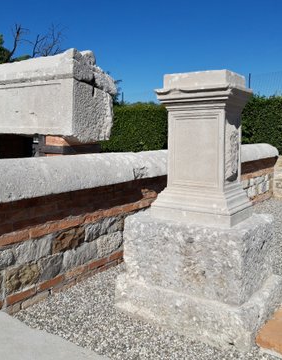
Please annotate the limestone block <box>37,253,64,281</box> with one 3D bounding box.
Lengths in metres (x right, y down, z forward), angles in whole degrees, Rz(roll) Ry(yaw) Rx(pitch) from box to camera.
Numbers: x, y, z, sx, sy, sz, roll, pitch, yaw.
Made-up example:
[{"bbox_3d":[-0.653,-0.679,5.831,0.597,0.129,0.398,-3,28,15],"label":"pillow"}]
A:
[{"bbox_3d":[-0.831,0.744,3.152,0.170,0.183,0.250,5,9,36],"label":"limestone block"}]

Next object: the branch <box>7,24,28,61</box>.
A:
[{"bbox_3d":[-7.194,-8.010,21.000,1.165,2.160,0.800,-2,7,-19],"label":"branch"}]

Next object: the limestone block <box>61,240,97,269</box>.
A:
[{"bbox_3d":[-0.627,0.704,3.426,0.170,0.170,0.447,5,9,36],"label":"limestone block"}]

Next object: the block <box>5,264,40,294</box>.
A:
[{"bbox_3d":[-1.002,0.774,2.922,0.170,0.172,0.310,5,9,36],"label":"block"}]

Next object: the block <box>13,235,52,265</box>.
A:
[{"bbox_3d":[-0.937,0.573,2.984,0.170,0.150,0.360,5,9,36],"label":"block"}]

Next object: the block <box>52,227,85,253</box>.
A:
[{"bbox_3d":[-0.705,0.528,3.296,0.170,0.143,0.390,5,9,36],"label":"block"}]

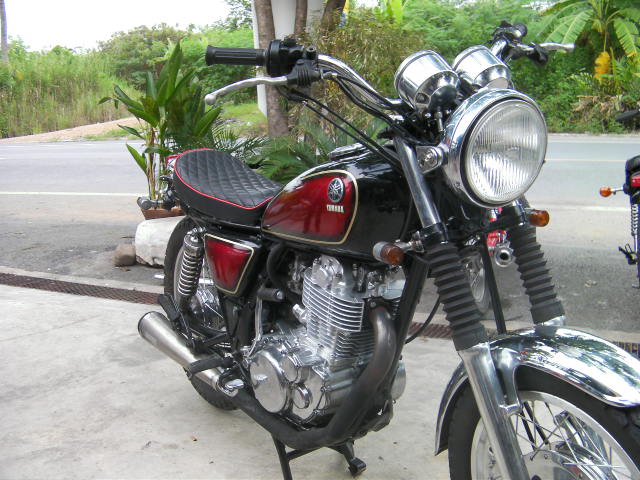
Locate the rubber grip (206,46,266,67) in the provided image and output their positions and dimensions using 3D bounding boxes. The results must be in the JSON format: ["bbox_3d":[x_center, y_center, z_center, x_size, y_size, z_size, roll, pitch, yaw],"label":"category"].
[{"bbox_3d":[-0.160,-0.349,1.340,0.120,0.036,0.036,-3,13,-14],"label":"rubber grip"}]

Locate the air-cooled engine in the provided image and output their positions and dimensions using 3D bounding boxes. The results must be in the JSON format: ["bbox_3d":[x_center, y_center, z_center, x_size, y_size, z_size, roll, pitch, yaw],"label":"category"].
[{"bbox_3d":[0.055,0.228,1.717,0.335,0.445,0.410,-10,16,-33],"label":"air-cooled engine"}]

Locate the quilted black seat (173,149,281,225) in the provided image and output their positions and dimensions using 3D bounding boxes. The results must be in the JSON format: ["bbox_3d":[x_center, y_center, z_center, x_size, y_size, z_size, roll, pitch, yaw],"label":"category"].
[{"bbox_3d":[-0.263,-0.158,2.103,0.245,0.165,0.680,-10,16,-33],"label":"quilted black seat"}]

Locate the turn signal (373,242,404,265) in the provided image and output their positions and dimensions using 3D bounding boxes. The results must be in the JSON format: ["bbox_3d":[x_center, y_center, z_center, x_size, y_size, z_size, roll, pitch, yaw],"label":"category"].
[{"bbox_3d":[0.122,0.024,1.253,0.040,0.040,0.064,-7,15,-26],"label":"turn signal"}]

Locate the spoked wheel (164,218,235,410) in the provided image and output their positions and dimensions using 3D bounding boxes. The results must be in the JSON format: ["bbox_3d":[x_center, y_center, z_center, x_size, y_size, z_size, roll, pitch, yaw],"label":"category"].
[{"bbox_3d":[-0.356,0.237,2.343,0.115,0.650,0.650,-10,16,-33],"label":"spoked wheel"}]

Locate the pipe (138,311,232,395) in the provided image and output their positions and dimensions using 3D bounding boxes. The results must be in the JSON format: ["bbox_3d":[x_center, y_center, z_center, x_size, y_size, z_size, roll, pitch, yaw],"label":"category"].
[{"bbox_3d":[-0.409,0.349,2.115,0.088,0.088,0.498,-11,21,-38],"label":"pipe"}]

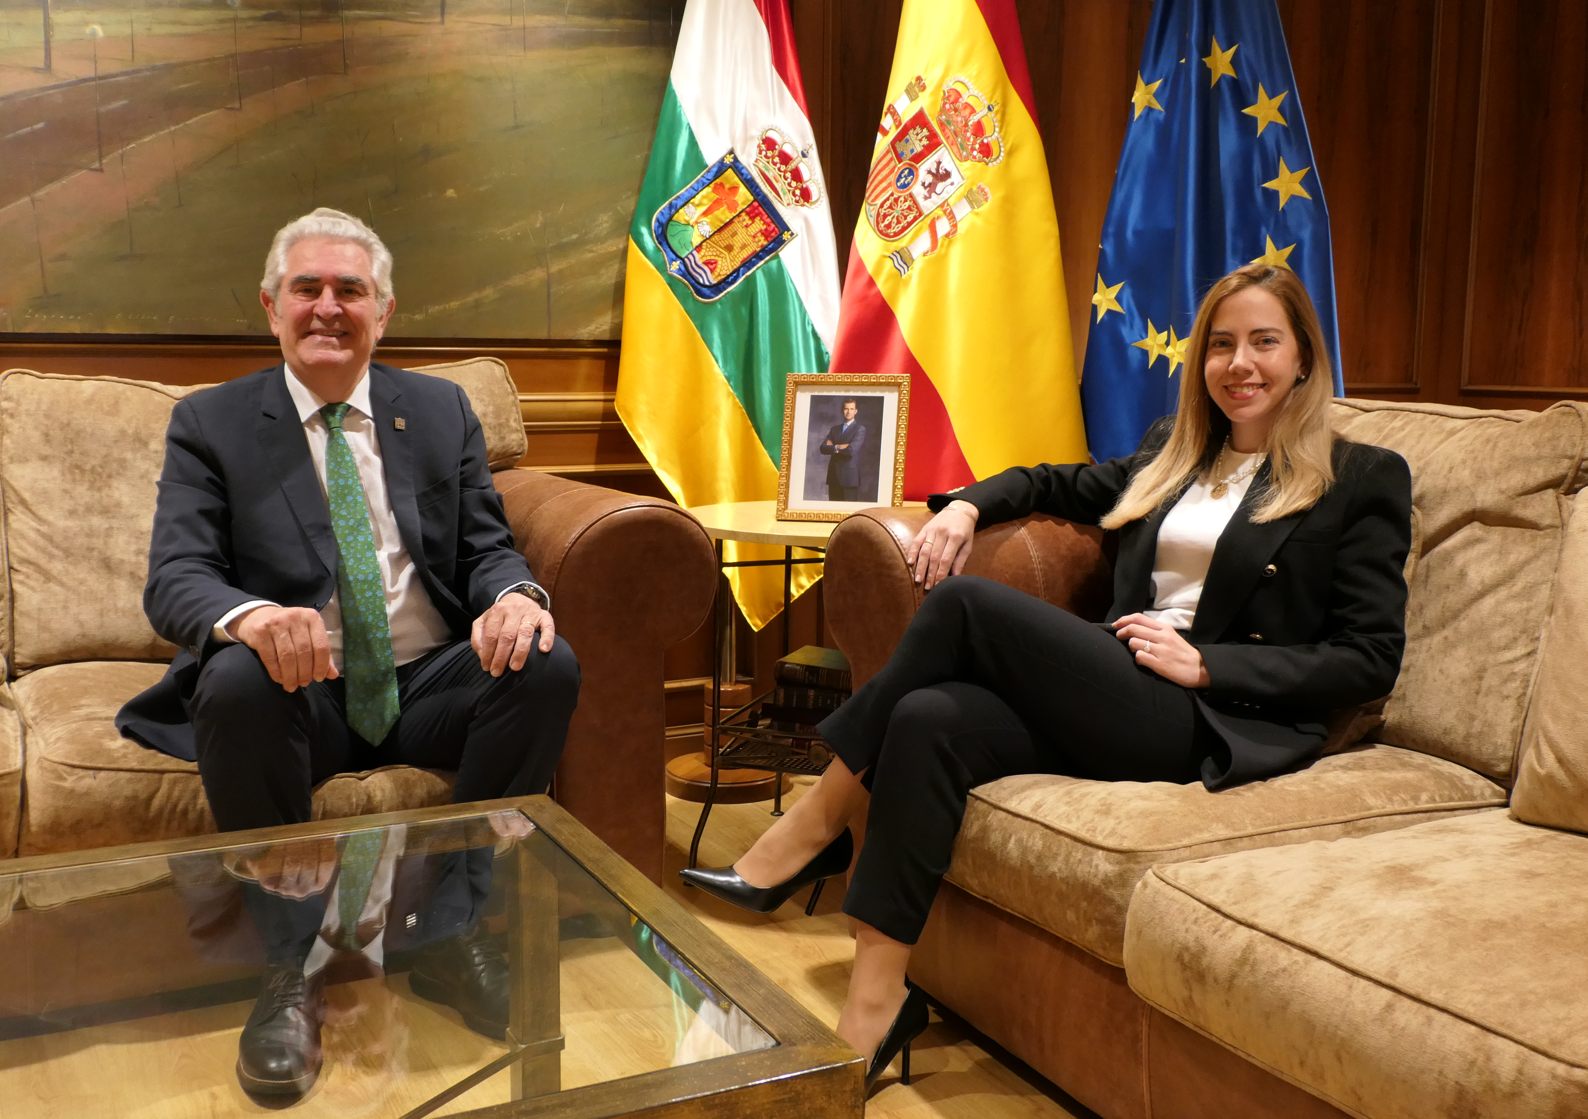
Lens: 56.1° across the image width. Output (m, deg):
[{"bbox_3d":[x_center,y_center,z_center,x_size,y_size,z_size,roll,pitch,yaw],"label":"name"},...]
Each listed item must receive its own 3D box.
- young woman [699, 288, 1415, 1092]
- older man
[{"bbox_3d":[0.384,0.141,2.044,0.940,1.120,0.620,-6,9,-40],"label":"young woman"},{"bbox_3d":[-0.700,0.060,2.271,0.640,1.210,0.870,-3,8,-25],"label":"older man"}]

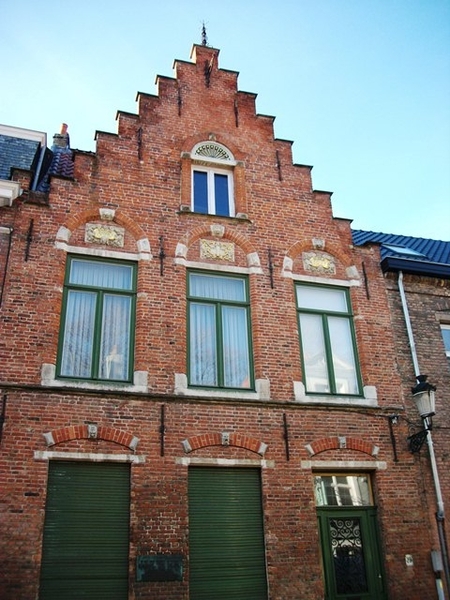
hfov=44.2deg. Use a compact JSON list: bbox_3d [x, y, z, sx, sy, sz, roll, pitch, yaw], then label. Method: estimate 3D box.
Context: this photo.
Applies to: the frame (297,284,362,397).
[{"bbox_3d":[1.847,0.699,10.064,1.154,2.173,0.100,6,-27,-17],"label":"frame"}]

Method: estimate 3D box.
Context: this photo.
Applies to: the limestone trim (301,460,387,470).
[{"bbox_3d":[1.985,2.787,9.336,1.626,0.134,0.130,7,-28,-18],"label":"limestone trim"}]

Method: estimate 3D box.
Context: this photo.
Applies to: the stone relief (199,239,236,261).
[{"bbox_3d":[-0.145,-0.869,9.992,0.636,0.410,0.080,6,-27,-17],"label":"stone relief"}]

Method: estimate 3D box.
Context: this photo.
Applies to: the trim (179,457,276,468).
[{"bbox_3d":[0.008,2.481,8.427,1.561,0.128,0.120,6,-27,-17],"label":"trim"}]

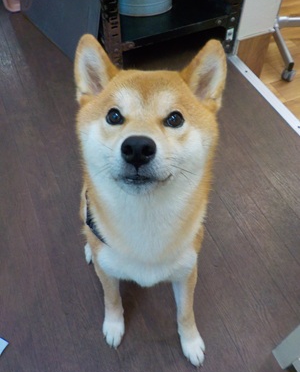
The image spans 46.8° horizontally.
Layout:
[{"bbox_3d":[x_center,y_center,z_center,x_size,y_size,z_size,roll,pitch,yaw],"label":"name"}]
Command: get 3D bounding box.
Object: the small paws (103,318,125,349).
[{"bbox_3d":[-0.072,0.291,0.691,0.042,0.037,0.057,-5,53,-4],"label":"small paws"}]

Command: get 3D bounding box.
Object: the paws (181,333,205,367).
[{"bbox_3d":[0.083,0.314,0.673,0.043,0.037,0.058,-16,55,-12],"label":"paws"}]

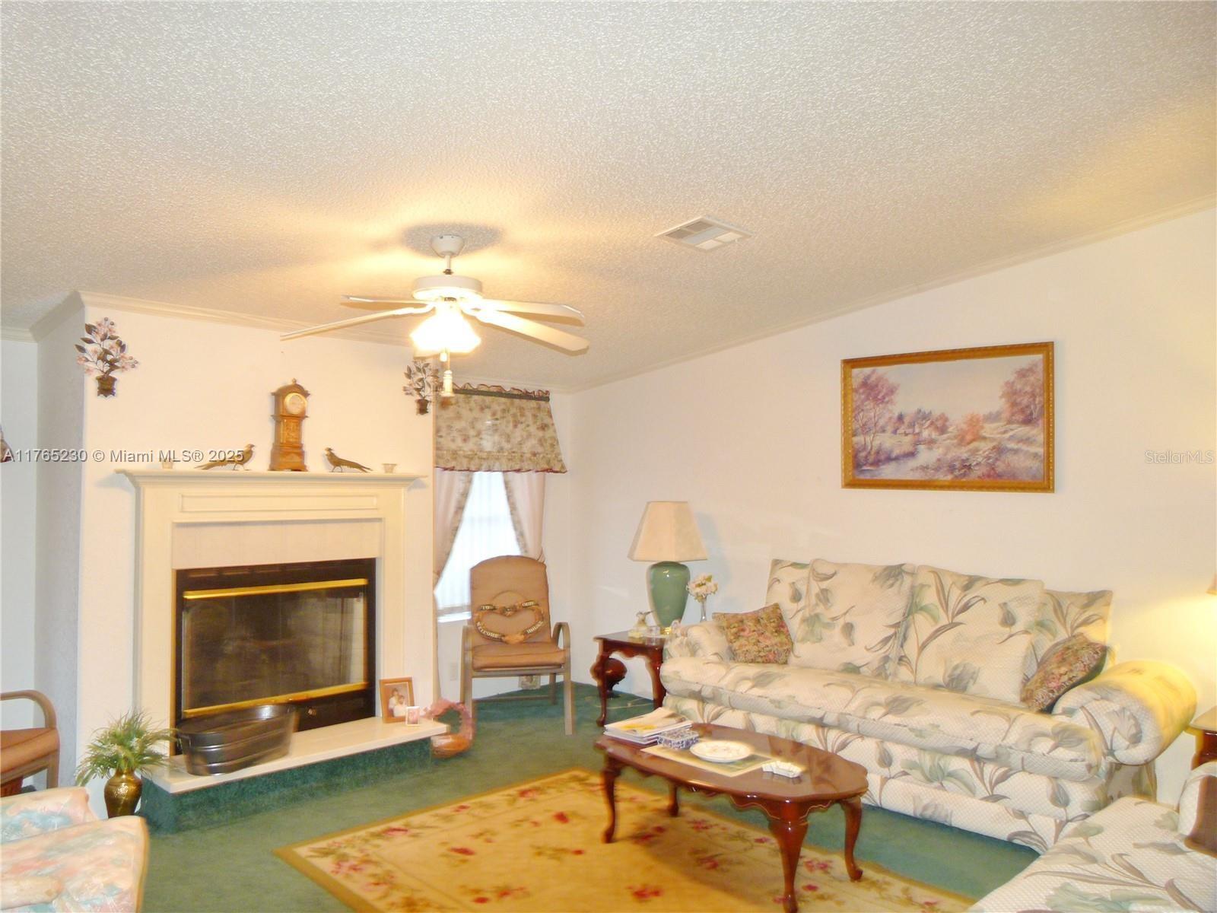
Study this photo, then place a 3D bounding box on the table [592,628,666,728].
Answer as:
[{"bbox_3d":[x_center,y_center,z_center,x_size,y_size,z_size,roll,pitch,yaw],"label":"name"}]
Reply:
[{"bbox_3d":[0.347,1.409,5.520,0.640,0.530,0.560,2,-3,-44],"label":"table"}]

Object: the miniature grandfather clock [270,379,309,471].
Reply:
[{"bbox_3d":[-1.600,-0.153,4.420,0.152,0.465,0.120,2,-3,-44],"label":"miniature grandfather clock"}]

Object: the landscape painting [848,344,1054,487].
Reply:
[{"bbox_3d":[1.734,-0.187,4.634,1.135,0.728,0.040,-1,-3,44],"label":"landscape painting"}]

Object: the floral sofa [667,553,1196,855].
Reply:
[{"bbox_3d":[1.332,1.063,4.276,2.417,1.026,0.835,-1,-2,41],"label":"floral sofa"}]

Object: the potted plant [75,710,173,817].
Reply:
[{"bbox_3d":[-2.105,1.359,3.827,0.430,0.515,0.410,2,-3,-44],"label":"potted plant"}]

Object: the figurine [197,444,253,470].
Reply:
[{"bbox_3d":[-1.798,0.002,4.132,0.256,0.128,0.047,2,-2,-42],"label":"figurine"}]

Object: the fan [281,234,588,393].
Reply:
[{"bbox_3d":[-0.611,-0.578,3.583,1.300,0.650,1.300,2,-3,-44],"label":"fan"}]

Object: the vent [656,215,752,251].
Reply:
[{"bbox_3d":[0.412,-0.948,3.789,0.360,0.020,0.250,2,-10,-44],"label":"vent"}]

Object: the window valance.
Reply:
[{"bbox_3d":[-0.751,-0.178,5.748,1.113,0.542,0.146,2,-2,-42],"label":"window valance"}]

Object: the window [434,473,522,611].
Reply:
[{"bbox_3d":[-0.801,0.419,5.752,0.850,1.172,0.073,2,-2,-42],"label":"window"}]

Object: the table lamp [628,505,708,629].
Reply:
[{"bbox_3d":[0.349,0.666,5.279,0.366,0.782,0.366,-1,-2,41],"label":"table lamp"}]

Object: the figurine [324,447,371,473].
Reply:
[{"bbox_3d":[-1.347,0.017,4.544,0.258,0.128,0.047,2,-2,-42],"label":"figurine"}]

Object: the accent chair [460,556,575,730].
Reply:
[{"bbox_3d":[-0.572,1.102,5.290,0.615,0.967,0.718,1,-1,-11],"label":"accent chair"}]

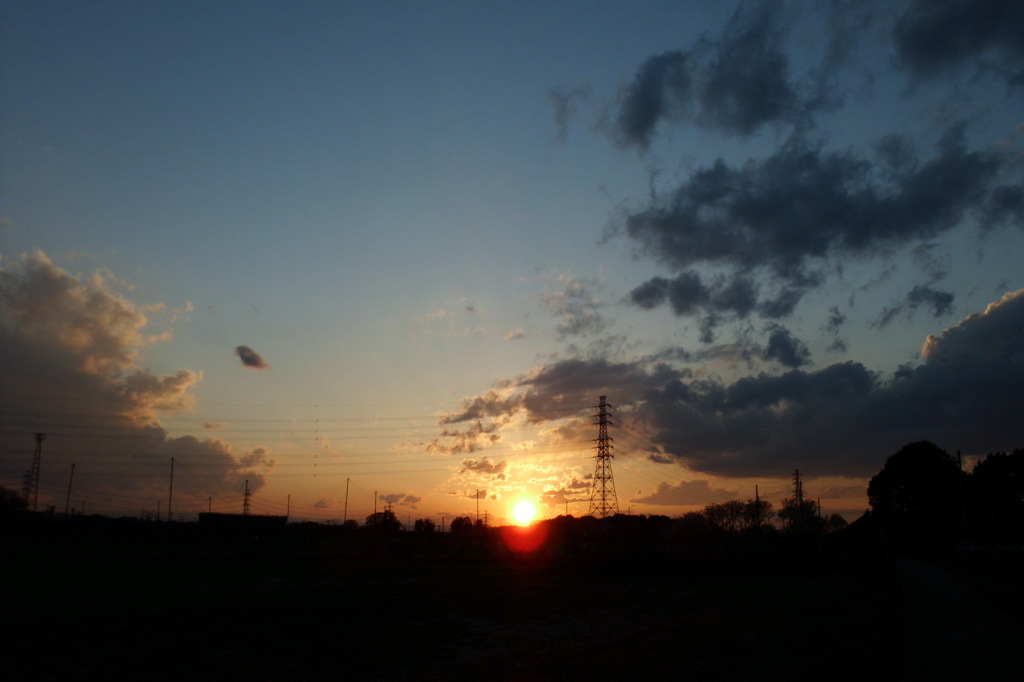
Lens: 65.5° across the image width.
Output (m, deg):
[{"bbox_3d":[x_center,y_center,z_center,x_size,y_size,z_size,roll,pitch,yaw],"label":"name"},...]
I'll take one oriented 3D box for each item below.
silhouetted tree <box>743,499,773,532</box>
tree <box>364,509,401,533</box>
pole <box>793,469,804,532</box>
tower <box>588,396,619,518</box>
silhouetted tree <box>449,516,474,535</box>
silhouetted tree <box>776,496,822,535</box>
[{"bbox_3d":[39.840,29.568,128.669,5.800,8.079,5.800,0,-14,0],"label":"silhouetted tree"},{"bbox_3d":[-30.886,44.510,189.872,8.500,8.697,8.000,0,-14,0],"label":"tree"},{"bbox_3d":[190.812,109.276,529.286,8.200,47.244,8.200,-7,-16,26],"label":"pole"},{"bbox_3d":[30.409,42.502,264.577,9.200,48.741,9.200,11,-18,-37],"label":"tower"},{"bbox_3d":[-12.648,47.709,199.381,6.200,7.091,6.200,0,-14,0],"label":"silhouetted tree"},{"bbox_3d":[46.474,29.491,128.688,7.600,8.239,7.400,0,-14,0],"label":"silhouetted tree"}]

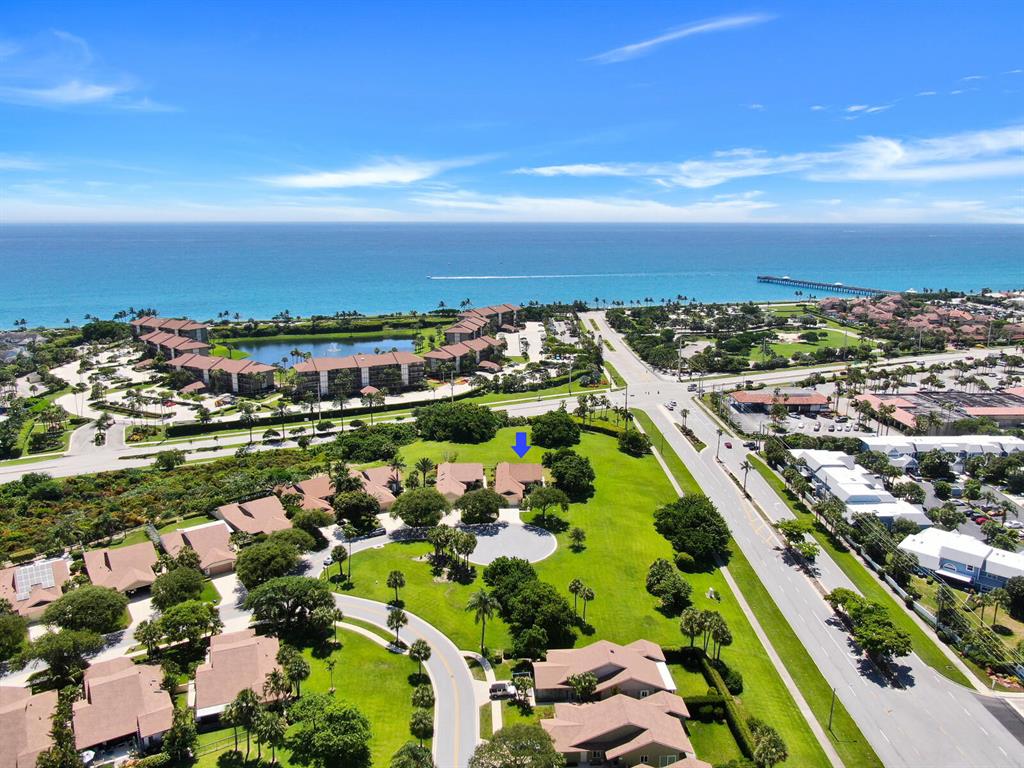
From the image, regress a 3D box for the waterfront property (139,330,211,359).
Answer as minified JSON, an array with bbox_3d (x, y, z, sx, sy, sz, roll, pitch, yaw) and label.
[{"bbox_3d":[-206.800,-21.070,436.200,65.000,15.300,18.500,12,18,43],"label":"waterfront property"}]

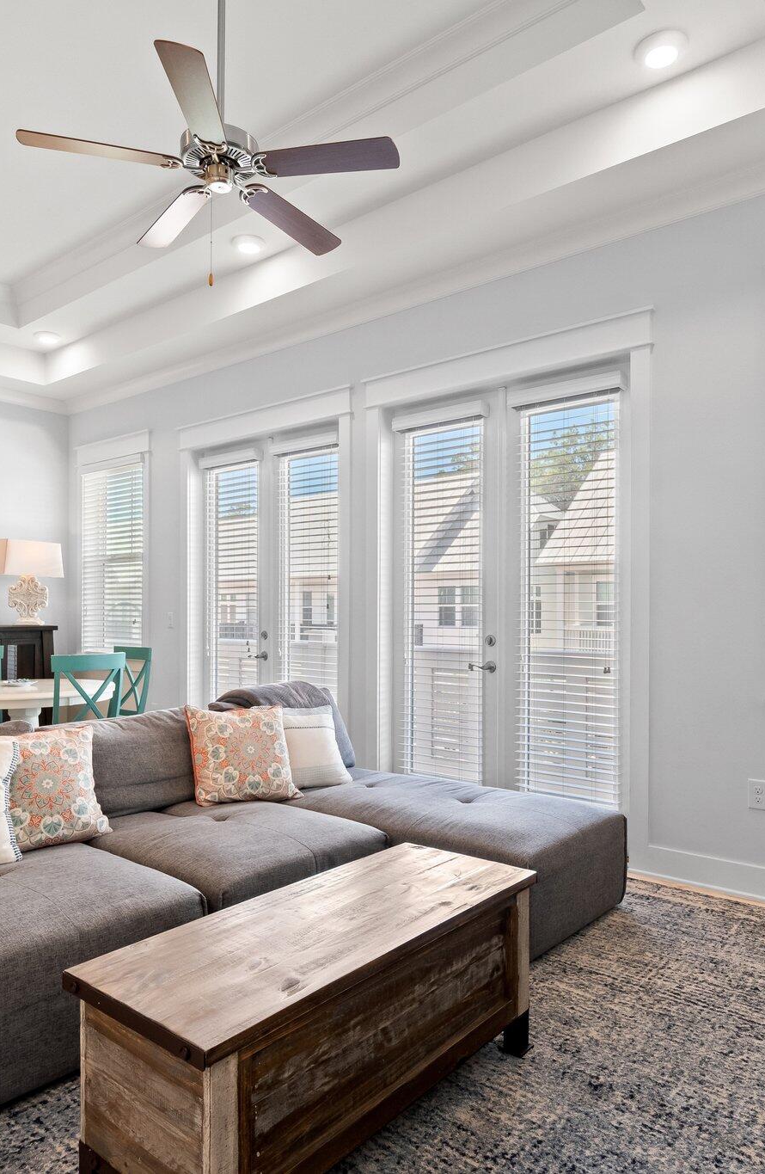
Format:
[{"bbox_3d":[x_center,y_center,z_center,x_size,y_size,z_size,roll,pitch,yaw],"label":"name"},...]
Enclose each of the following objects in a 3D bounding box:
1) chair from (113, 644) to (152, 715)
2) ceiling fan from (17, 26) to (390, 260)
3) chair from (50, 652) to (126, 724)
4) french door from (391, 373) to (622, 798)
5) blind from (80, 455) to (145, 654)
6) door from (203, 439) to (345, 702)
[{"bbox_3d":[-1.846,0.898,4.798,0.450,0.970,0.520,-1,-2,37],"label":"chair"},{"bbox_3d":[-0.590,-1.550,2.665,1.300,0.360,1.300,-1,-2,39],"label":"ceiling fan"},{"bbox_3d":[-1.829,0.883,4.329,0.450,0.970,0.520,2,-3,-44],"label":"chair"},{"bbox_3d":[0.655,0.123,4.032,1.500,2.420,0.090,-1,-2,39],"label":"french door"},{"bbox_3d":[-2.302,-0.262,6.254,0.920,1.600,0.060,-1,-2,39],"label":"blind"},{"bbox_3d":[-0.774,0.166,5.202,1.600,2.450,0.090,-1,-2,39],"label":"door"}]

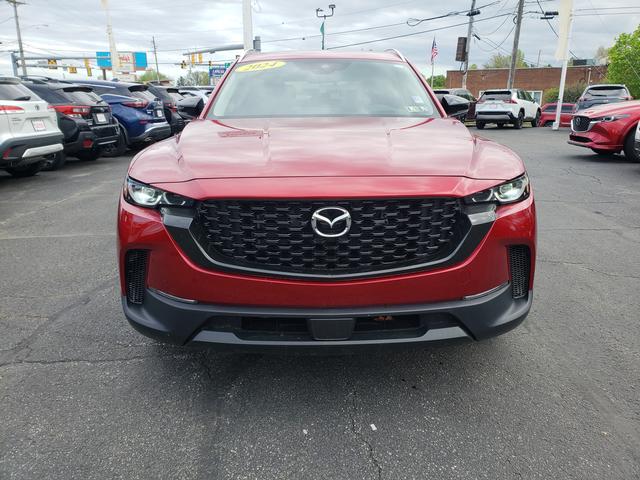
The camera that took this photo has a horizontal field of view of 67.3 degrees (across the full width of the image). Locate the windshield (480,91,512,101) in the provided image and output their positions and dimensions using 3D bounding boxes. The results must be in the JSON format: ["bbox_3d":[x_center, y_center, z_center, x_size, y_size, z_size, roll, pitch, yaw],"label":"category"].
[{"bbox_3d":[8.018,-6.564,21.836,1.280,0.440,0.220,11,19,32],"label":"windshield"}]

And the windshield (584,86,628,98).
[{"bbox_3d":[11.739,-6.044,19.697,1.420,0.450,0.240,9,19,30],"label":"windshield"}]

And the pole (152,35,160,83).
[{"bbox_3d":[-22.906,-23.641,68.096,0.300,9.500,0.300,0,16,0],"label":"pole"}]

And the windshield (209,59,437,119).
[{"bbox_3d":[0.013,-1.011,3.195,1.420,0.400,0.740,0,16,-1],"label":"windshield"}]

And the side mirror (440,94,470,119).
[{"bbox_3d":[0.919,-0.912,3.286,0.220,0.165,0.170,0,16,-1],"label":"side mirror"}]

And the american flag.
[{"bbox_3d":[9.683,-16.025,40.650,0.650,2.200,0.350,4,16,12],"label":"american flag"}]

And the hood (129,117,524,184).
[{"bbox_3d":[0.031,-0.473,2.413,1.700,0.250,1.120,0,16,-1],"label":"hood"}]

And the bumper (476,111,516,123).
[{"bbox_3d":[7.674,-5.370,20.900,1.800,0.500,0.450,13,21,37],"label":"bumper"}]

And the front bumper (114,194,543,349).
[{"bbox_3d":[0.030,0.107,2.116,1.860,0.670,0.480,0,16,-1],"label":"front bumper"}]

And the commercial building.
[{"bbox_3d":[23.803,-15.401,50.548,17.000,4.500,11.000,13,21,38],"label":"commercial building"}]

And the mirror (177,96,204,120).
[{"bbox_3d":[-0.883,-0.900,3.289,0.220,0.165,0.170,0,16,-1],"label":"mirror"}]

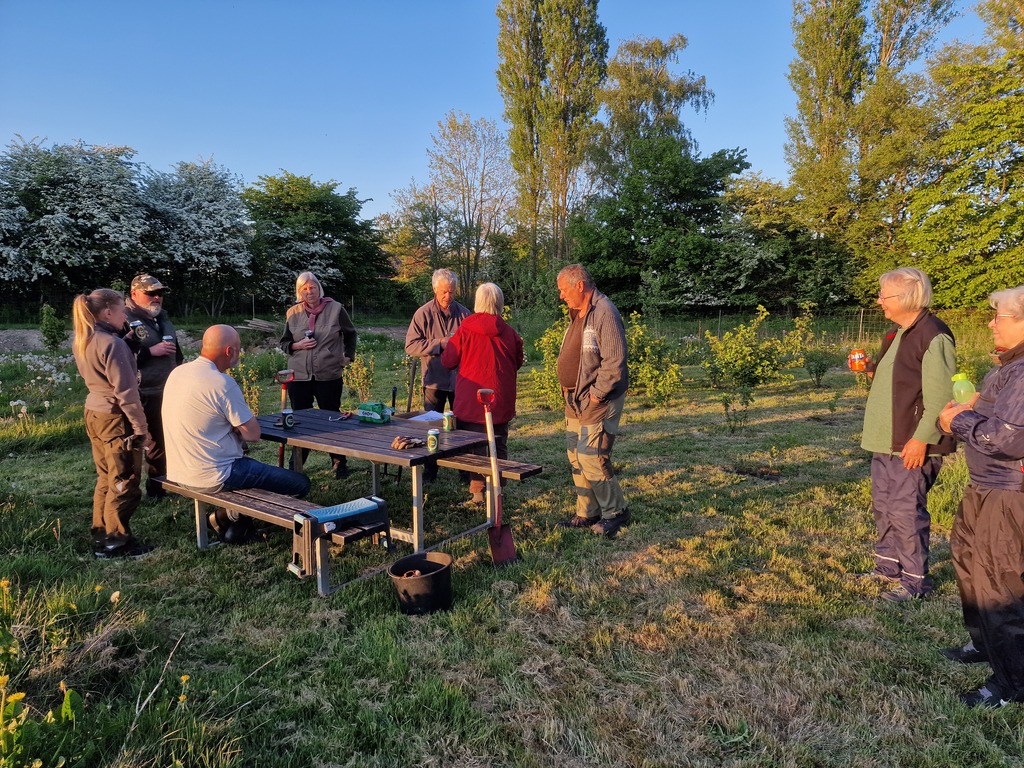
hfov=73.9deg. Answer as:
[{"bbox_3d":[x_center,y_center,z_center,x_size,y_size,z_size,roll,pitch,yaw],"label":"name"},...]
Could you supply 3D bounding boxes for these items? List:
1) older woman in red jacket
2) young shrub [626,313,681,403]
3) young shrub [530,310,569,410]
[{"bbox_3d":[-0.215,0.086,5.296,0.600,1.670,0.450,-1,7,-10],"label":"older woman in red jacket"},{"bbox_3d":[1.951,-0.368,9.587,0.920,1.301,0.880,-1,8,0],"label":"young shrub"},{"bbox_3d":[0.682,-0.345,9.185,0.920,1.369,0.850,-1,8,0],"label":"young shrub"}]

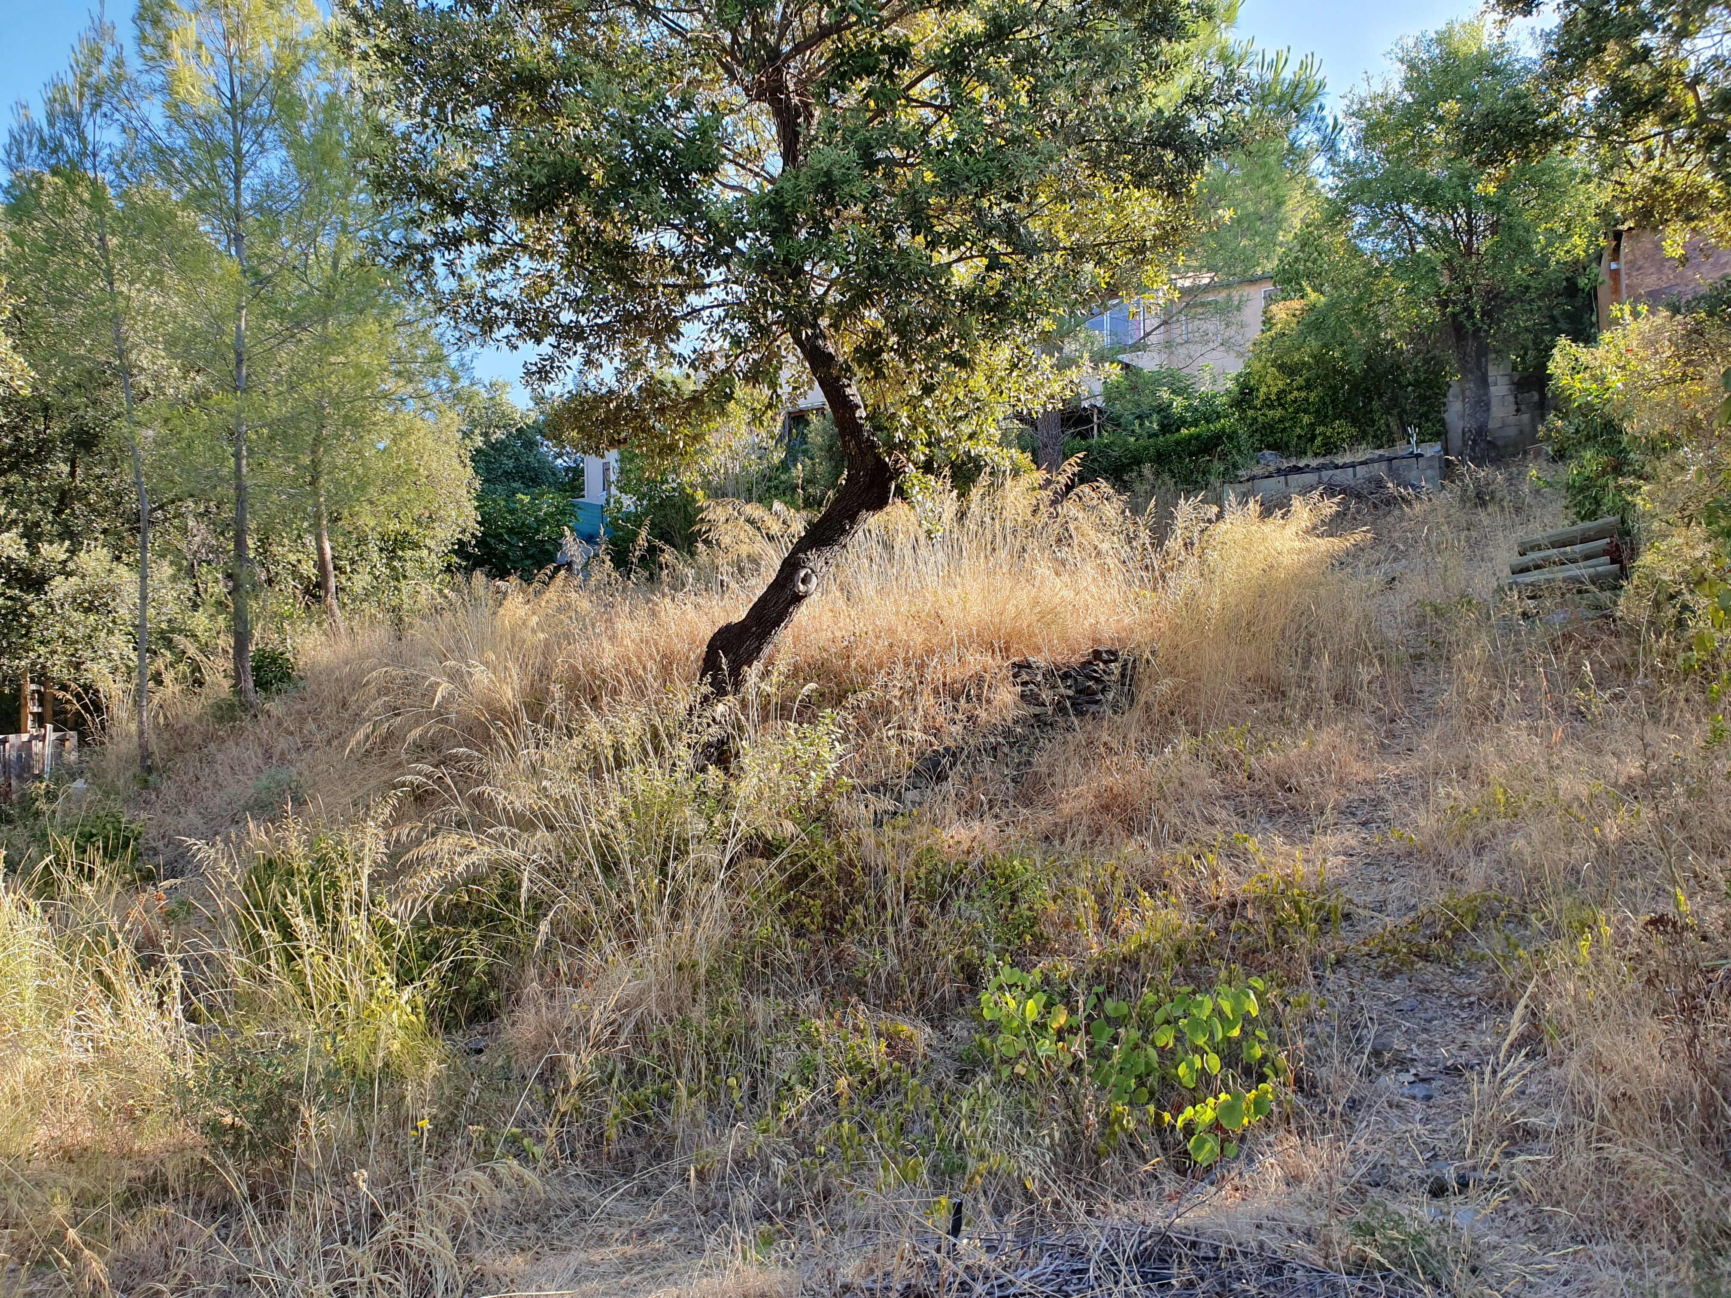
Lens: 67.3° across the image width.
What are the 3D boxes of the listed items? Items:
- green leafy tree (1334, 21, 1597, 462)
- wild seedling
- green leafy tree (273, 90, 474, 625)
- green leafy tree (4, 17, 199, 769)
[{"bbox_3d":[10.500,-7.100,22.800,4.300,7.700,4.300,-1,0,25],"label":"green leafy tree"},{"bbox_3d":[0.710,1.110,3.550,0.800,0.500,0.600,-1,0,11],"label":"wild seedling"},{"bbox_3d":[-5.600,-3.300,14.800,2.200,6.200,2.200,-1,0,-21],"label":"green leafy tree"},{"bbox_3d":[-6.700,-2.200,11.400,1.550,6.500,1.550,-1,0,-30],"label":"green leafy tree"}]

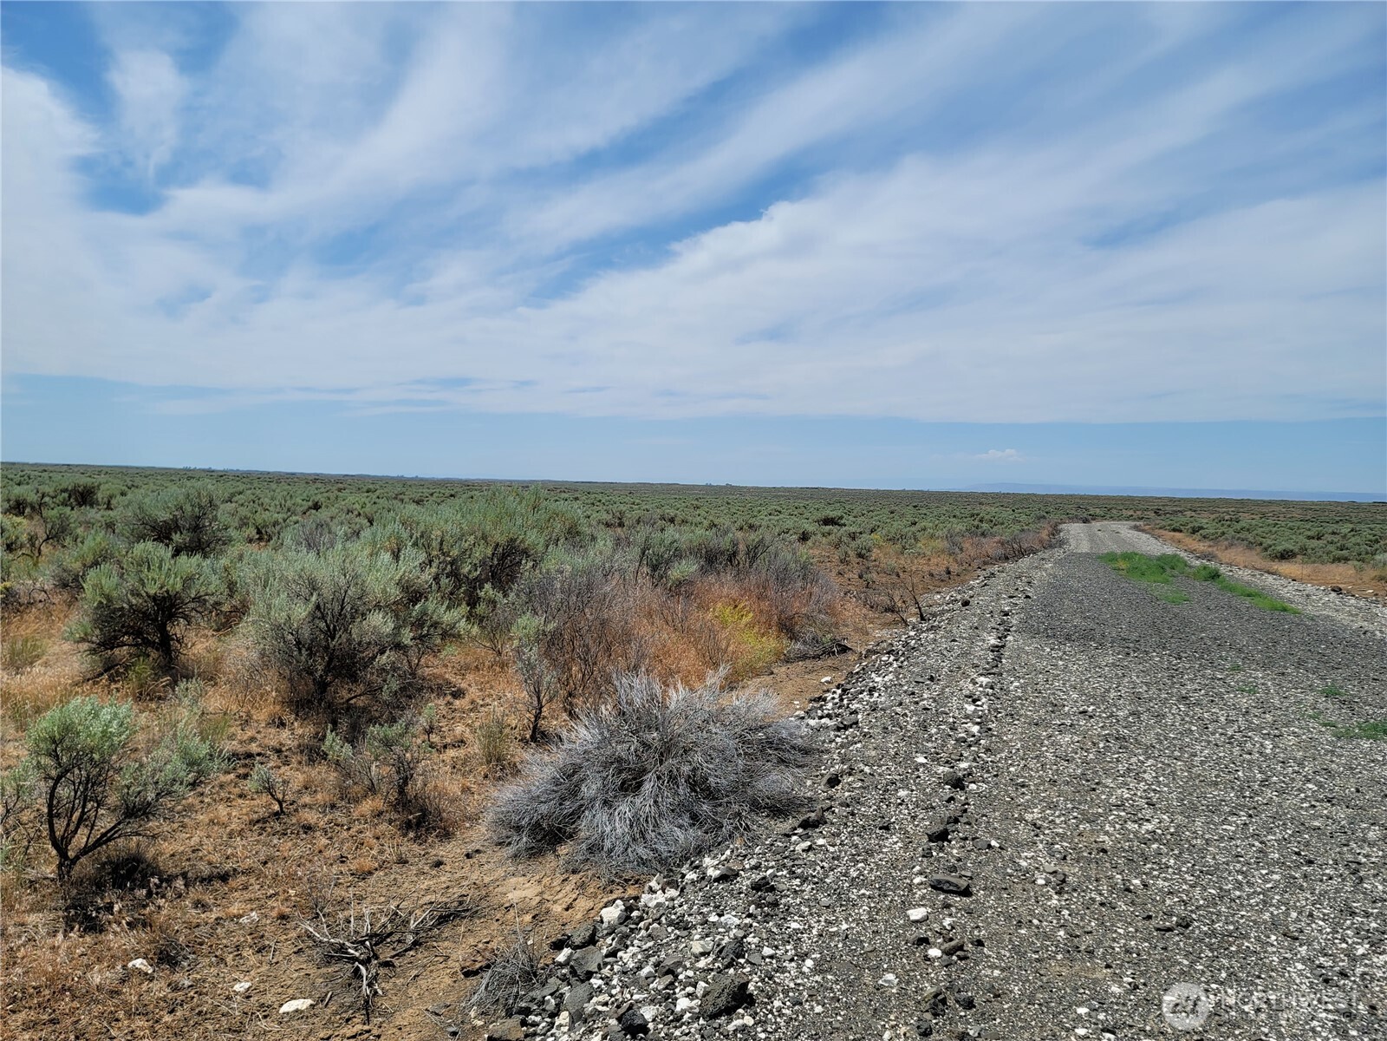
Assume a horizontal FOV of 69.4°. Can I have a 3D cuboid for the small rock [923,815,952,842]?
[{"bbox_3d":[1.092,1.375,4.479,0.120,0.095,0.110,2,2,14],"label":"small rock"}]

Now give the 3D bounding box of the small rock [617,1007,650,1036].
[{"bbox_3d":[-0.186,1.560,3.122,0.104,0.068,0.089,1,2,-3],"label":"small rock"}]

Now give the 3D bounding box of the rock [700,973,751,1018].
[{"bbox_3d":[0.099,1.495,3.154,0.160,0.110,0.136,2,2,3],"label":"rock"}]

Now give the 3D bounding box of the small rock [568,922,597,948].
[{"bbox_3d":[-0.432,1.627,3.933,0.118,0.082,0.100,1,2,-6],"label":"small rock"}]

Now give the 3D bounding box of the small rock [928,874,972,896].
[{"bbox_3d":[0.996,1.415,3.893,0.160,0.060,0.100,2,2,15],"label":"small rock"}]

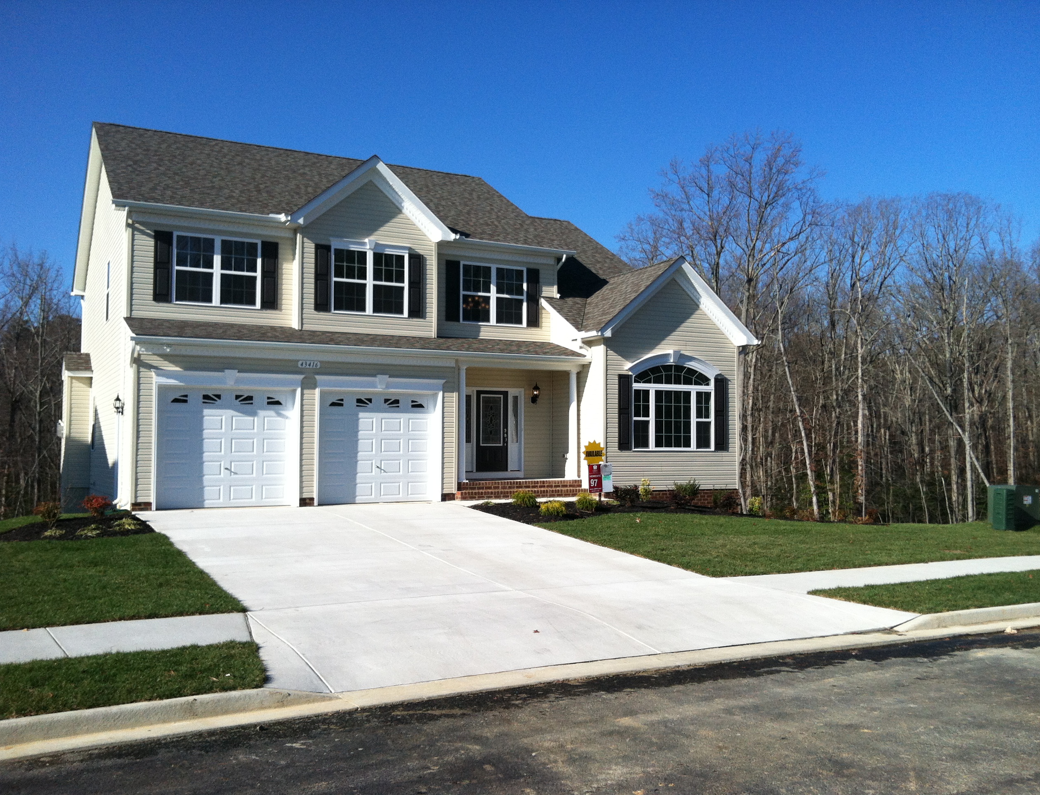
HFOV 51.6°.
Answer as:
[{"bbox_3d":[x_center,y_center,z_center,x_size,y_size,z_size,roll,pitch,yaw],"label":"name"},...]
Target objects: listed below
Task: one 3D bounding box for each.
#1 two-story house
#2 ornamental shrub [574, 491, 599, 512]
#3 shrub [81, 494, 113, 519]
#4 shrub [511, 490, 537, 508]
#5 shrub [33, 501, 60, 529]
[{"bbox_3d":[-4.192,-2.034,29.135,14.342,9.676,15.352,2,-3,-26],"label":"two-story house"},{"bbox_3d":[1.391,2.155,22.321,0.464,0.406,0.464,0,-3,0],"label":"ornamental shrub"},{"bbox_3d":[-7.775,2.007,19.796,0.559,0.426,0.559,2,-3,-26],"label":"shrub"},{"bbox_3d":[0.086,2.107,22.321,0.514,0.348,0.514,0,-3,0],"label":"shrub"},{"bbox_3d":[-7.954,1.979,18.079,0.457,0.457,0.457,2,-3,-26],"label":"shrub"}]

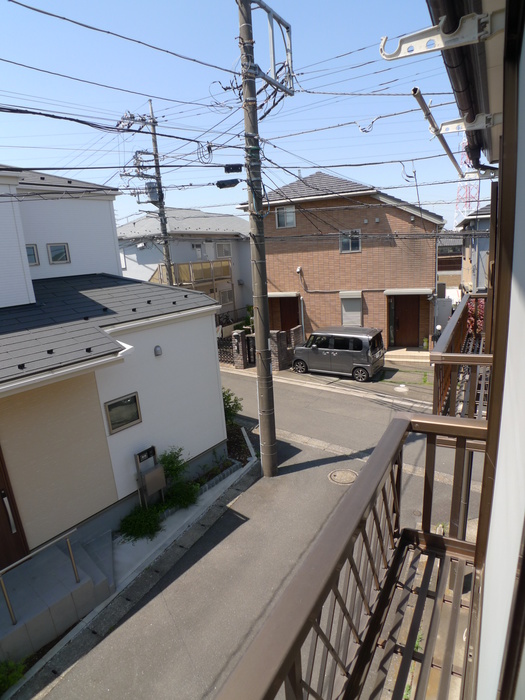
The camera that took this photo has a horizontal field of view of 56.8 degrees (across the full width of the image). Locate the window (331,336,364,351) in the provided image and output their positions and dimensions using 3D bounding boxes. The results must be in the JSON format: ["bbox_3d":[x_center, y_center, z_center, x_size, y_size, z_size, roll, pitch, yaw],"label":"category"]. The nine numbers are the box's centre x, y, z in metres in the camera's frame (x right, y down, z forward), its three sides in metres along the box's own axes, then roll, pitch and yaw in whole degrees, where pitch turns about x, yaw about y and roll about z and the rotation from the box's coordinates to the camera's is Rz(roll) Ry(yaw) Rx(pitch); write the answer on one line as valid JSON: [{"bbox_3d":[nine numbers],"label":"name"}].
[{"bbox_3d":[3.073,-0.217,17.633,1.180,0.490,0.080,5,14,35],"label":"window"}]

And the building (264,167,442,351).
[{"bbox_3d":[4.951,-5.068,25.506,9.600,8.550,8.600,3,13,25],"label":"building"}]

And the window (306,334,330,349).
[{"bbox_3d":[2.103,-0.314,18.306,1.000,0.510,0.080,5,14,35],"label":"window"}]

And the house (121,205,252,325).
[{"bbox_3d":[-5.518,-5.347,32.281,7.600,7.800,9.000,5,14,34],"label":"house"}]

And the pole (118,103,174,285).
[{"bbox_3d":[-5.003,-5.140,21.819,0.750,11.500,1.950,7,15,42],"label":"pole"}]

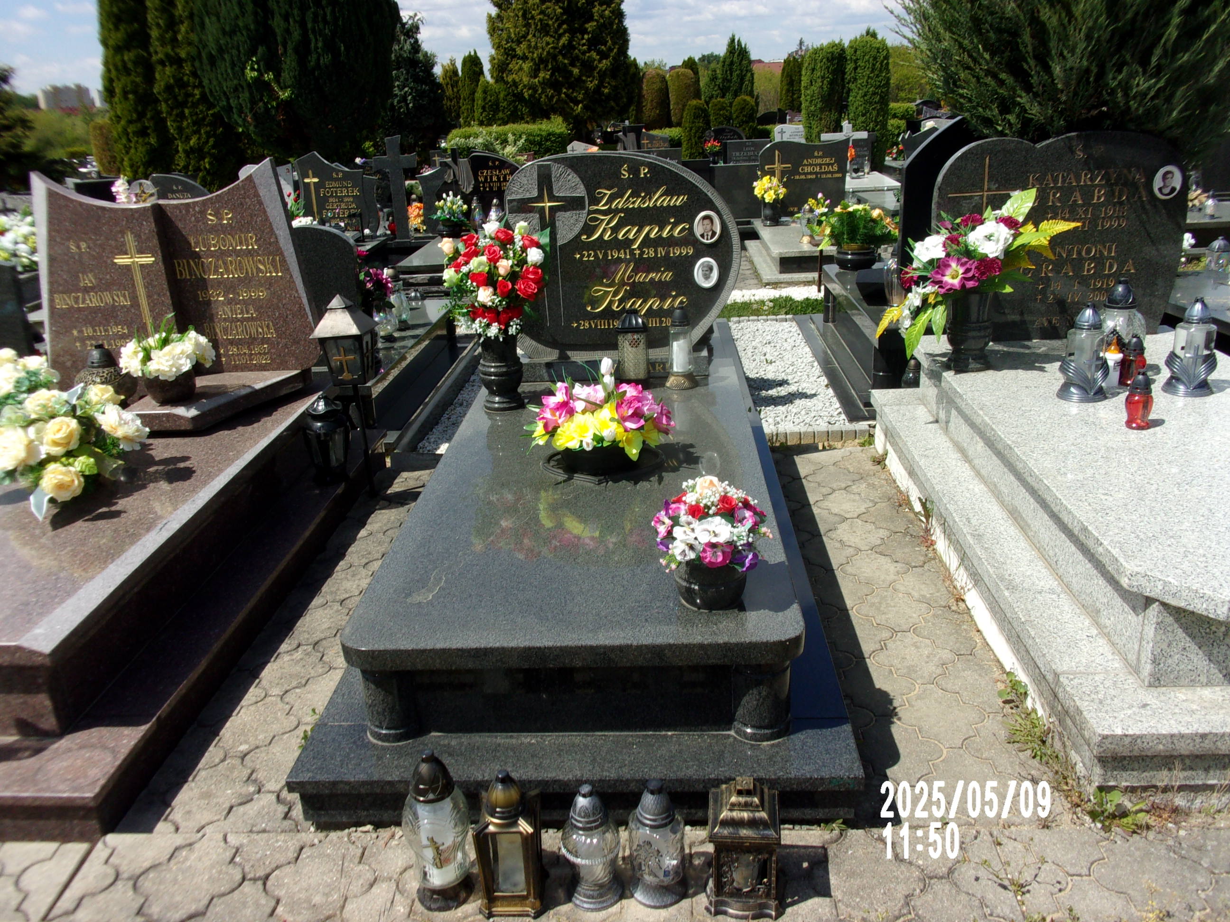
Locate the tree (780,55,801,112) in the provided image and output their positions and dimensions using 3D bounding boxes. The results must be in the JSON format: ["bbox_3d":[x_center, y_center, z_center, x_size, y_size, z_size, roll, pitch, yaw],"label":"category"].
[{"bbox_3d":[4.393,-9.063,24.671,0.620,1.861,0.620,-1,21,3],"label":"tree"}]

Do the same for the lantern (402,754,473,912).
[{"bbox_3d":[-0.303,0.623,1.704,0.118,0.294,0.118,-1,21,3],"label":"lantern"}]

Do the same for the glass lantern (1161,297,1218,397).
[{"bbox_3d":[1.769,-0.353,3.039,0.138,0.291,0.130,6,23,22],"label":"glass lantern"}]

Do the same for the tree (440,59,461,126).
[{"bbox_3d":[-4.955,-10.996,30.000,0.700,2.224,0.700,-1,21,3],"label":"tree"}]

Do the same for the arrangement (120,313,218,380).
[{"bbox_3d":[-1.603,-0.399,3.560,0.330,0.235,0.300,-1,21,3],"label":"arrangement"}]

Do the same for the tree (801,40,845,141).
[{"bbox_3d":[2.905,-4.825,13.684,0.609,1.789,0.609,-1,21,3],"label":"tree"}]

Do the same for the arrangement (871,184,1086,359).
[{"bbox_3d":[1.164,-0.597,3.196,0.627,0.541,0.400,-1,21,3],"label":"arrangement"}]

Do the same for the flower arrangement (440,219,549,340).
[{"bbox_3d":[-0.364,-0.551,3.017,0.332,0.374,0.310,-1,21,3],"label":"flower arrangement"}]

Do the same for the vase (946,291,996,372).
[{"bbox_3d":[1.175,-0.433,3.289,0.155,0.252,0.155,-1,21,3],"label":"vase"}]

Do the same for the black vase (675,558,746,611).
[{"bbox_3d":[0.186,0.223,1.943,0.143,0.102,0.143,-1,21,3],"label":"black vase"}]

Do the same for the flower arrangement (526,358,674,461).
[{"bbox_3d":[-0.043,-0.169,2.932,0.430,0.275,0.270,-1,20,3],"label":"flower arrangement"}]

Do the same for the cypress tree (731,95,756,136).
[{"bbox_3d":[2.438,-6.251,18.931,0.451,1.360,0.451,-1,20,3],"label":"cypress tree"}]

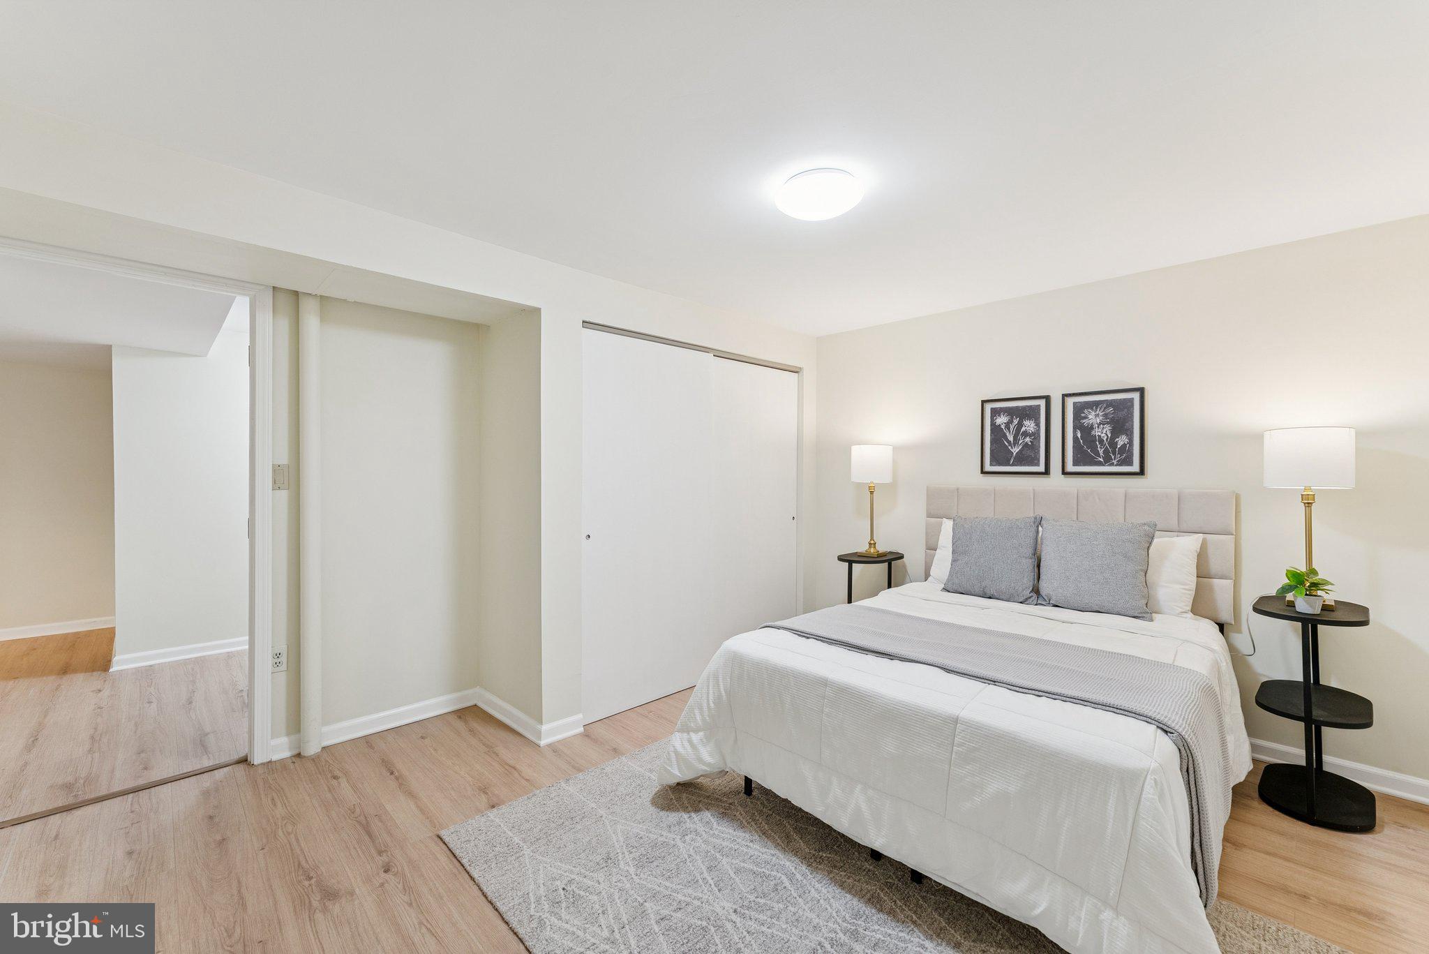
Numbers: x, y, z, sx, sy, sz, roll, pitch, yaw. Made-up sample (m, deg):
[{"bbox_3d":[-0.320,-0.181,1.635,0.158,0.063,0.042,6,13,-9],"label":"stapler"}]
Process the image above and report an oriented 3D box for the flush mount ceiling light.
[{"bbox_3d":[0.376,-0.986,1.999,0.310,0.070,0.310,0,0,0],"label":"flush mount ceiling light"}]

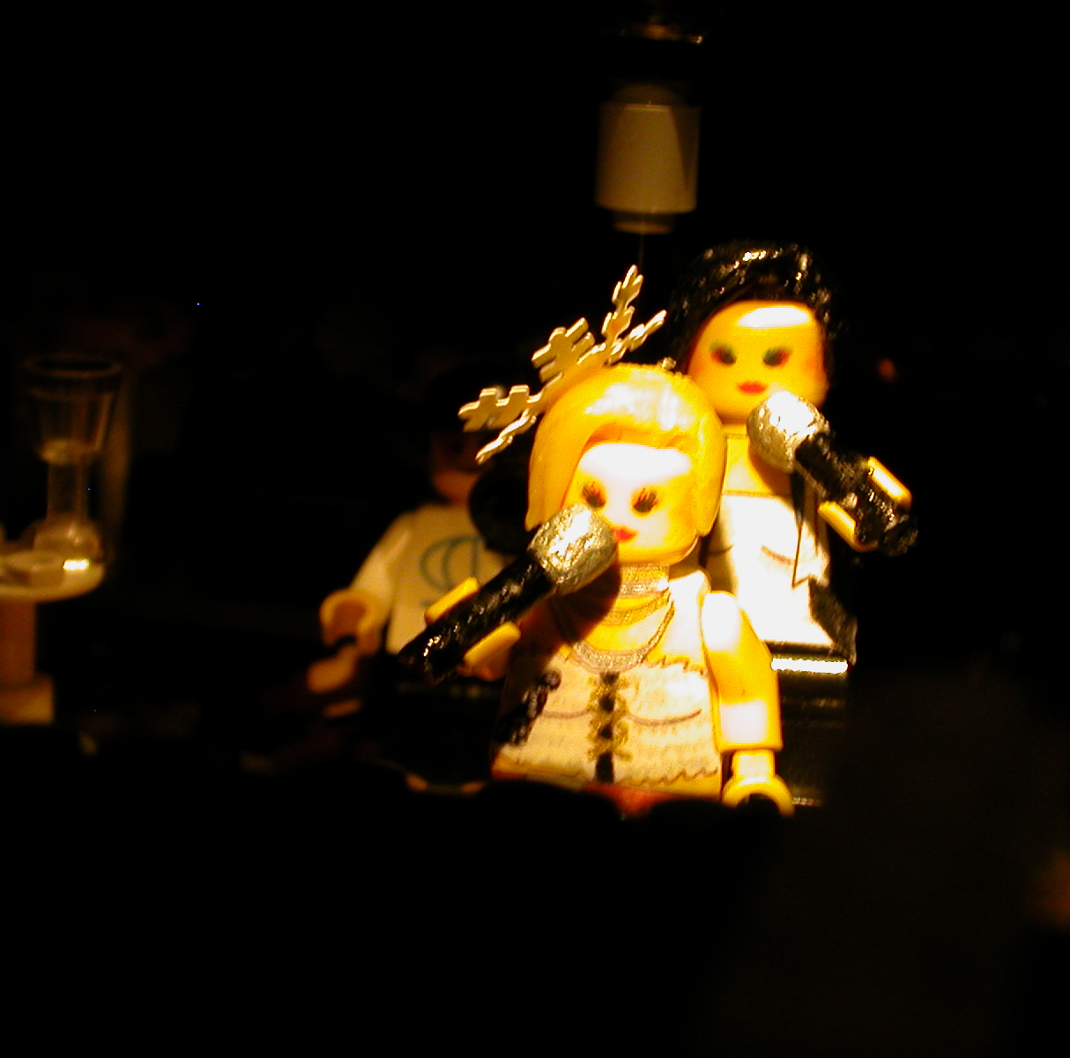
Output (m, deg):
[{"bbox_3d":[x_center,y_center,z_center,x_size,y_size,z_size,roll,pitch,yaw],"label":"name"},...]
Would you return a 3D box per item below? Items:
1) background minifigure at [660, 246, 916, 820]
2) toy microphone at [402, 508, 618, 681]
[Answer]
[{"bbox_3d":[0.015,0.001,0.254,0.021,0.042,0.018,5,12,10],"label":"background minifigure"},{"bbox_3d":[-0.001,0.004,0.237,0.016,0.004,0.004,-38,9,-9],"label":"toy microphone"}]

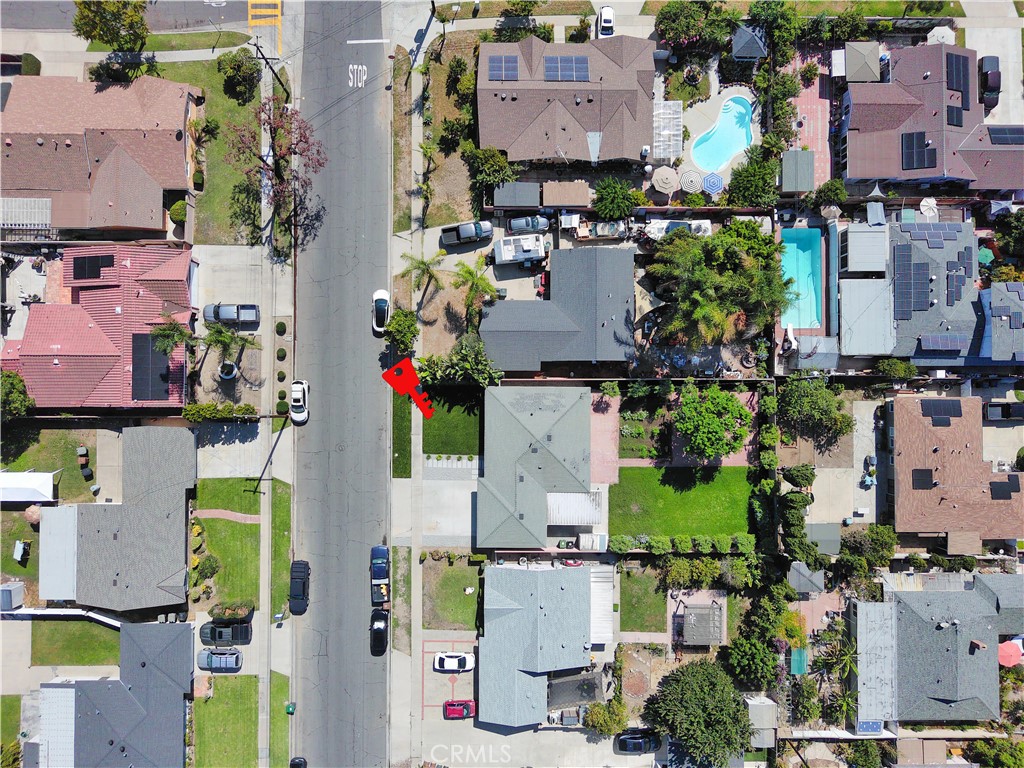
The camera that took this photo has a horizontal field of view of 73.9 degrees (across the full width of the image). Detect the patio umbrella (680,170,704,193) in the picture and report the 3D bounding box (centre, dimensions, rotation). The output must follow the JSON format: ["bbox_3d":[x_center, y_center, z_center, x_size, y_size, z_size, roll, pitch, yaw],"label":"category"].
[{"bbox_3d":[19.280,-21.670,73.800,2.400,2.450,2.450,0,90,0],"label":"patio umbrella"}]

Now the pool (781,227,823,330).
[{"bbox_3d":[31.900,-11.600,75.700,4.500,1.500,11.300,0,90,0],"label":"pool"}]

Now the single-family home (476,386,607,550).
[{"bbox_3d":[2.950,9.050,73.690,13.400,4.700,17.500,0,88,-1],"label":"single-family home"}]

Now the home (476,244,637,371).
[{"bbox_3d":[4.870,-8.000,74.290,16.800,4.500,13.300,0,88,-1],"label":"home"}]

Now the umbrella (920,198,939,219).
[{"bbox_3d":[44.790,-18.940,73.800,2.000,2.400,2.150,0,90,0],"label":"umbrella"}]

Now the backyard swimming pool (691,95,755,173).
[{"bbox_3d":[24.560,-28.120,78.120,5.500,1.500,9.100,35,88,0],"label":"backyard swimming pool"}]

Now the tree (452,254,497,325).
[{"bbox_3d":[-3.980,-10.320,73.450,4.700,6.000,5.600,0,88,-1],"label":"tree"}]

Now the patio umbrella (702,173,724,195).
[{"bbox_3d":[21.580,-21.490,73.800,2.150,2.400,2.350,0,90,0],"label":"patio umbrella"}]

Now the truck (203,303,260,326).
[{"bbox_3d":[-30.550,-7.650,74.050,5.900,1.900,2.000,0,90,0],"label":"truck"}]

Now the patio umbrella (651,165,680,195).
[{"bbox_3d":[17.060,-22.410,75.840,3.100,2.600,3.100,0,88,-1],"label":"patio umbrella"}]

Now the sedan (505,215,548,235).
[{"bbox_3d":[1.840,-17.660,76.030,4.600,1.480,1.820,-2,88,-1],"label":"sedan"}]

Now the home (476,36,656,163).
[{"bbox_3d":[5.900,-30.050,72.750,18.800,4.500,12.850,0,90,0],"label":"home"}]

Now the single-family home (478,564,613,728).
[{"bbox_3d":[3.690,27.750,72.800,14.300,4.400,16.400,0,90,0],"label":"single-family home"}]

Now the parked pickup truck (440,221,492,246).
[{"bbox_3d":[-4.780,-16.430,74.100,5.600,1.800,1.900,-10,90,0],"label":"parked pickup truck"}]

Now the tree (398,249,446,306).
[{"bbox_3d":[-9.450,-11.790,73.500,5.000,5.800,4.900,0,88,-1],"label":"tree"}]

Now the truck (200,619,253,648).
[{"bbox_3d":[-31.130,26.960,74.050,5.750,1.860,2.000,0,88,-1],"label":"truck"}]

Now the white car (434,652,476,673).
[{"bbox_3d":[-6.220,30.420,74.600,4.500,1.430,1.800,0,88,-1],"label":"white car"}]

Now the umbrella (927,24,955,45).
[{"bbox_3d":[47.920,-38.290,76.790,3.100,2.600,3.100,0,88,-1],"label":"umbrella"}]

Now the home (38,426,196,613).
[{"bbox_3d":[-42.000,14.000,72.800,16.700,4.400,19.000,0,90,0],"label":"home"}]

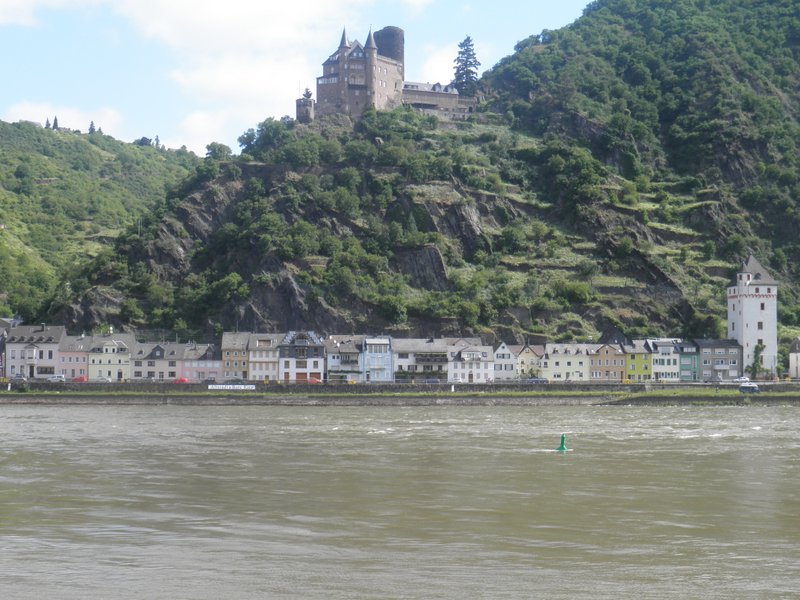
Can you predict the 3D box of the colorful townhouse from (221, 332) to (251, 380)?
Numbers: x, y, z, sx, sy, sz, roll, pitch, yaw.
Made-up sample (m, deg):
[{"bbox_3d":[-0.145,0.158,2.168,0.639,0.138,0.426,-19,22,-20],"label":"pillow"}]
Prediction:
[{"bbox_3d":[-41.345,14.528,347.746,7.256,12.482,10.000,0,-3,0],"label":"colorful townhouse"}]

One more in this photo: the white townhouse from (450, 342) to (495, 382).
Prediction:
[{"bbox_3d":[17.953,16.296,347.642,11.850,9.643,10.000,0,-3,0],"label":"white townhouse"}]

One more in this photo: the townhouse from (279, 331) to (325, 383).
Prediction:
[{"bbox_3d":[-24.840,14.720,350.000,11.210,13.030,10.500,0,-3,0],"label":"townhouse"}]

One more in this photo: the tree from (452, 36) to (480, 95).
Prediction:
[{"bbox_3d":[27.178,-94.912,556.515,11.000,25.192,11.000,0,-3,0],"label":"tree"}]

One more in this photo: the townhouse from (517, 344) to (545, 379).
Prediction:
[{"bbox_3d":[33.150,16.120,351.660,6.360,9.530,10.000,0,-3,0],"label":"townhouse"}]

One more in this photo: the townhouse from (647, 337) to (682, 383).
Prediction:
[{"bbox_3d":[66.856,15.508,347.689,7.456,10.871,10.000,0,-3,0],"label":"townhouse"}]

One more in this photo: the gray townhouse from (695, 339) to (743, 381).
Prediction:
[{"bbox_3d":[81.140,15.570,349.690,10.750,10.890,10.000,0,-3,0],"label":"gray townhouse"}]

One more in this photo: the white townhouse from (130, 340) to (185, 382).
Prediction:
[{"bbox_3d":[-60.956,15.776,347.673,13.483,10.132,10.000,0,-3,0],"label":"white townhouse"}]

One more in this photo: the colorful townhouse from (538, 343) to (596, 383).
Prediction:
[{"bbox_3d":[42.240,16.210,349.660,11.510,9.610,10.000,0,-3,0],"label":"colorful townhouse"}]

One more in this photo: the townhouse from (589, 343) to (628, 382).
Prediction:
[{"bbox_3d":[52.510,16.240,349.650,9.060,9.660,10.000,0,-3,0],"label":"townhouse"}]

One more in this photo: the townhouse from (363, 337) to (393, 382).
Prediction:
[{"bbox_3d":[-5.461,15.200,347.707,7.707,11.787,10.000,0,-3,0],"label":"townhouse"}]

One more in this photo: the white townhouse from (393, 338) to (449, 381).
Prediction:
[{"bbox_3d":[5.240,15.560,349.950,13.790,11.200,10.500,0,-3,0],"label":"white townhouse"}]

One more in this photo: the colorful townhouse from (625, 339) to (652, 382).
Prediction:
[{"bbox_3d":[60.360,15.770,349.680,6.330,10.760,10.000,0,-3,0],"label":"colorful townhouse"}]

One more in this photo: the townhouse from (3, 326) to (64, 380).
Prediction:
[{"bbox_3d":[-92.162,13.657,348.298,14.112,13.784,11.000,0,-3,0],"label":"townhouse"}]

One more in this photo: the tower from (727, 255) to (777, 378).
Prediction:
[{"bbox_3d":[91.854,4.466,353.345,9.800,32.373,9.800,1,-3,-10],"label":"tower"}]

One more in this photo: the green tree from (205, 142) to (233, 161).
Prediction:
[{"bbox_3d":[-71.154,-57.998,534.314,10.300,7.506,9.800,0,-3,0],"label":"green tree"}]

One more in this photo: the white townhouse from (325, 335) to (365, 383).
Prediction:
[{"bbox_3d":[-13.930,15.160,349.720,8.930,12.120,10.000,0,-3,0],"label":"white townhouse"}]

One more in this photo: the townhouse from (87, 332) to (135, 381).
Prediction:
[{"bbox_3d":[-73.190,14.750,349.990,11.010,12.060,10.500,0,-3,0],"label":"townhouse"}]

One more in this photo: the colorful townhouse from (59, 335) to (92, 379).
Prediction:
[{"bbox_3d":[-82.340,15.000,349.730,7.490,11.540,10.000,0,-3,0],"label":"colorful townhouse"}]

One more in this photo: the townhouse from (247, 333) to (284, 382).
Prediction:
[{"bbox_3d":[-33.962,14.718,347.735,7.959,12.352,10.000,0,-3,0],"label":"townhouse"}]

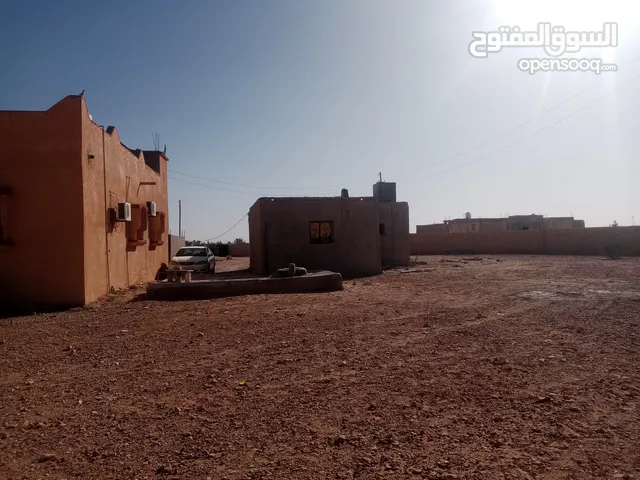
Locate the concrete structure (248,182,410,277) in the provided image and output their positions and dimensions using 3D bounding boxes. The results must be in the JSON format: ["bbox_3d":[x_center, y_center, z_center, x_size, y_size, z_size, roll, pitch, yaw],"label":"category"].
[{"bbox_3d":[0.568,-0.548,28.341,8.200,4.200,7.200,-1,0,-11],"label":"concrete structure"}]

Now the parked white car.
[{"bbox_3d":[-6.655,0.968,27.499,1.800,1.460,4.750,-1,0,-6],"label":"parked white car"}]

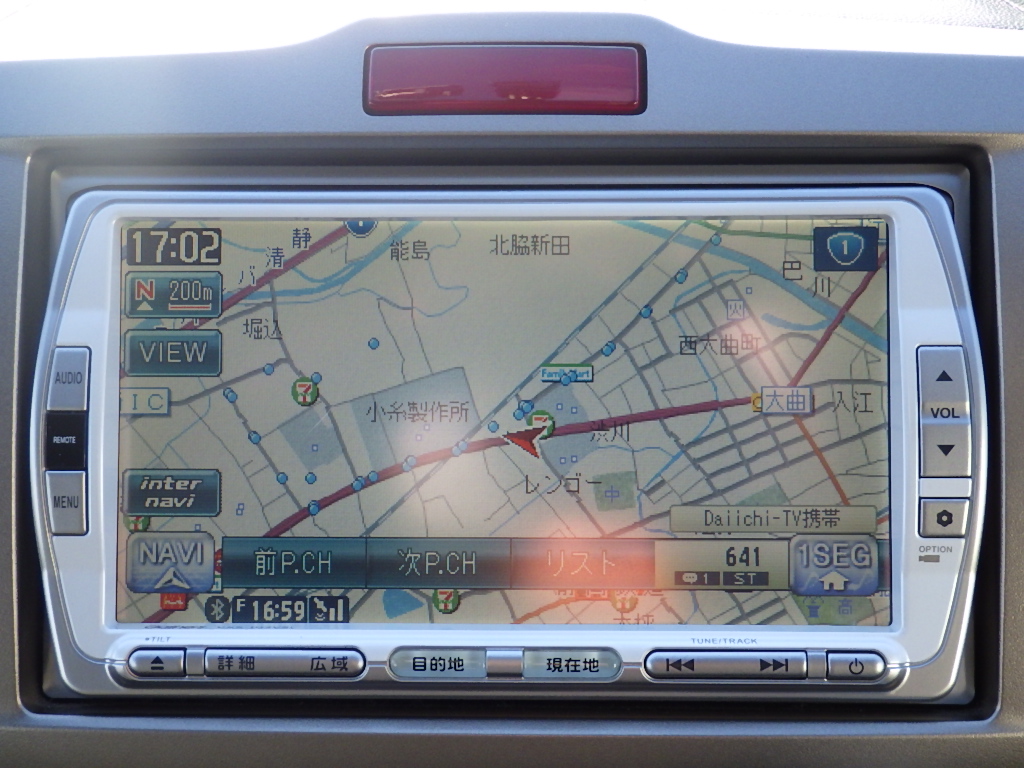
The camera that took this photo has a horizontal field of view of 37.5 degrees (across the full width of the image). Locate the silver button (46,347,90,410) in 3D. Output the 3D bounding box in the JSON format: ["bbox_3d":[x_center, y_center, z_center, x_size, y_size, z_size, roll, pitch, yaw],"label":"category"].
[{"bbox_3d":[-0.090,-0.001,0.304,0.008,0.013,0.004,0,-3,1],"label":"silver button"}]

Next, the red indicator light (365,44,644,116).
[{"bbox_3d":[-0.002,-0.061,0.301,0.056,0.015,0.005,0,-22,0],"label":"red indicator light"}]

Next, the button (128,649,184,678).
[{"bbox_3d":[-0.071,0.056,0.302,0.011,0.005,0.004,0,-3,1],"label":"button"}]

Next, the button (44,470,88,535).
[{"bbox_3d":[-0.090,0.024,0.304,0.008,0.013,0.004,0,-3,1],"label":"button"}]

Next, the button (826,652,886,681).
[{"bbox_3d":[0.069,0.056,0.300,0.012,0.006,0.004,0,-3,1],"label":"button"}]

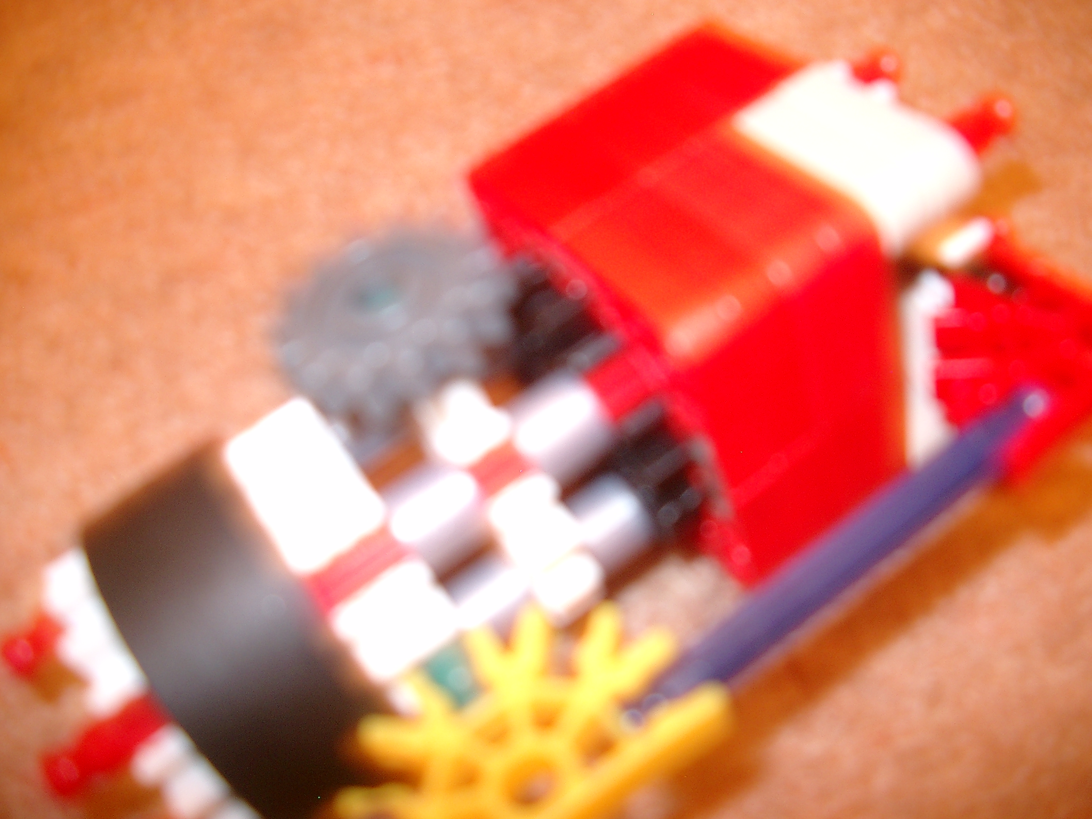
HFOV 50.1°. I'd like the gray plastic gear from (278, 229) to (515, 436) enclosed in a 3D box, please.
[{"bbox_3d":[-0.018,-0.010,0.138,0.026,0.009,0.026,-13,42,12],"label":"gray plastic gear"}]

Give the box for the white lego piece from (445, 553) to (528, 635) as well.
[{"bbox_3d":[-0.006,0.020,0.127,0.010,0.008,0.008,-35,42,-12],"label":"white lego piece"}]

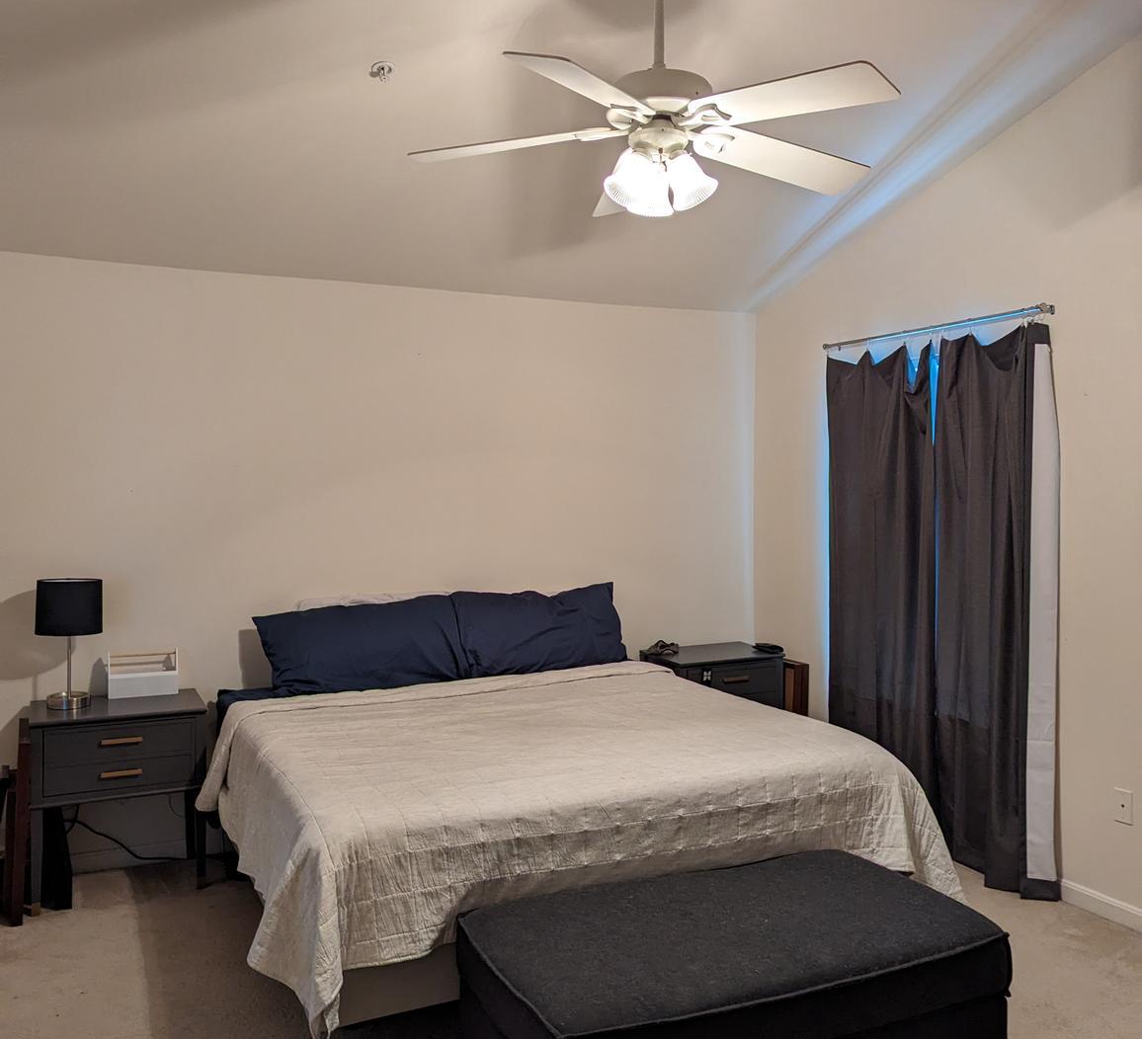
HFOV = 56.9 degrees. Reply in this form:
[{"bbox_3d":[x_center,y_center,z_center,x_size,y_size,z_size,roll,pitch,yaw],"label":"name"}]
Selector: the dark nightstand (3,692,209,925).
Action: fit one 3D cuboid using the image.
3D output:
[{"bbox_3d":[-1.738,1.067,4.044,0.610,0.708,0.450,-1,2,-25],"label":"dark nightstand"}]

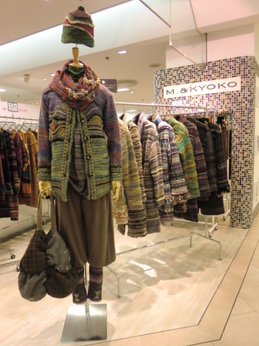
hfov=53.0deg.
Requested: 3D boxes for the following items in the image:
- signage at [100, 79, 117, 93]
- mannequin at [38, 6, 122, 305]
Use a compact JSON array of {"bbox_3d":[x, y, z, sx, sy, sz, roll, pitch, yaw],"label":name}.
[{"bbox_3d":[-0.493,-1.921,5.769,0.480,0.330,0.040,-3,7,-10],"label":"signage"},{"bbox_3d":[-0.311,-0.072,1.648,0.520,1.862,0.340,-2,7,-8],"label":"mannequin"}]

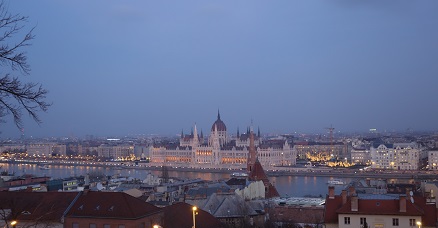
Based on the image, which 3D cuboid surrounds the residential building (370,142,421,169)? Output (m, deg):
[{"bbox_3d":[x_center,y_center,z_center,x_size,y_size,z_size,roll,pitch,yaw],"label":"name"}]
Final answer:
[{"bbox_3d":[258.248,60.319,874.360,67.000,39.000,35.000,-1,-2,20],"label":"residential building"}]

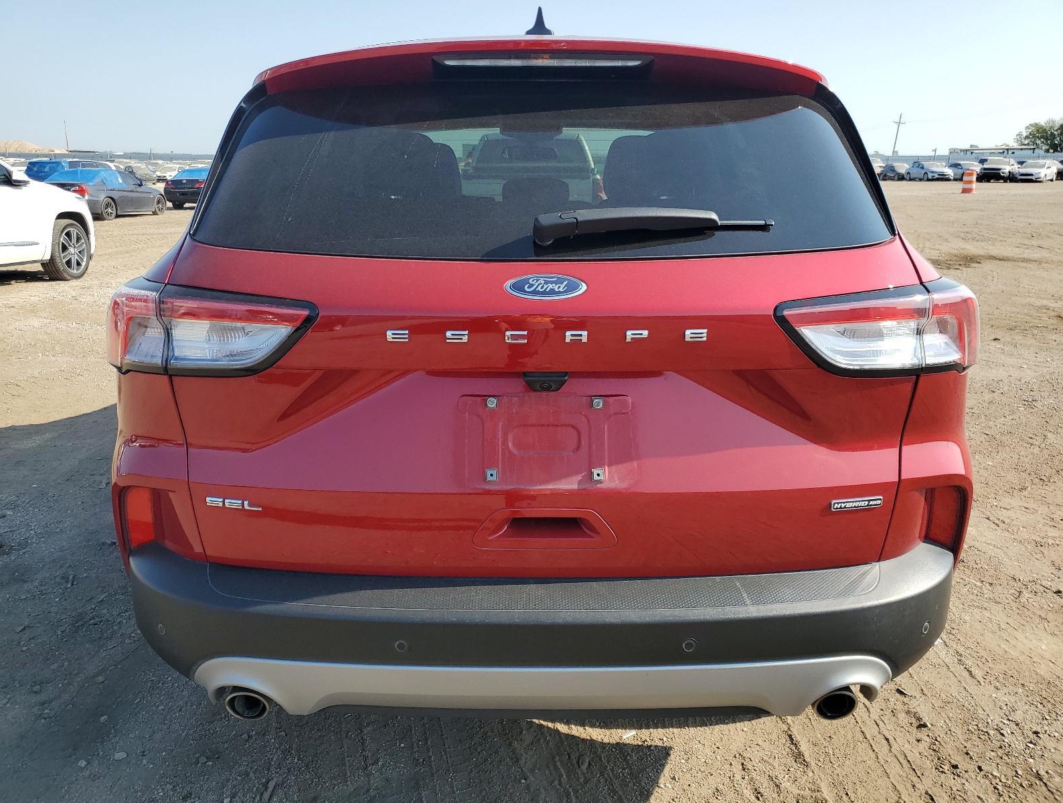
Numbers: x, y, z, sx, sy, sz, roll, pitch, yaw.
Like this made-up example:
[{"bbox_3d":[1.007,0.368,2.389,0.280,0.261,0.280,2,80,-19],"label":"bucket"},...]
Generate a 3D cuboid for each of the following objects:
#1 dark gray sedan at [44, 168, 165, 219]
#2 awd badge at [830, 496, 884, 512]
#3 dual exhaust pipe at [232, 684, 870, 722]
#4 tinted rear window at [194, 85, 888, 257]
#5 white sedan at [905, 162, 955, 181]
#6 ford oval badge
[{"bbox_3d":[-13.250,-6.470,25.050,1.820,1.420,4.520,2,17,7],"label":"dark gray sedan"},{"bbox_3d":[0.569,0.179,1.405,0.098,0.020,0.006,-3,14,-11],"label":"awd badge"},{"bbox_3d":[0.020,0.534,1.535,1.170,0.082,0.150,0,16,0],"label":"dual exhaust pipe"},{"bbox_3d":[0.022,-0.397,1.463,1.260,0.385,0.130,0,-17,0],"label":"tinted rear window"},{"bbox_3d":[30.750,-17.720,62.150,1.850,1.460,4.900,0,17,0],"label":"white sedan"},{"bbox_3d":[0.024,-0.189,1.330,0.137,0.055,0.012,0,-16,0],"label":"ford oval badge"}]

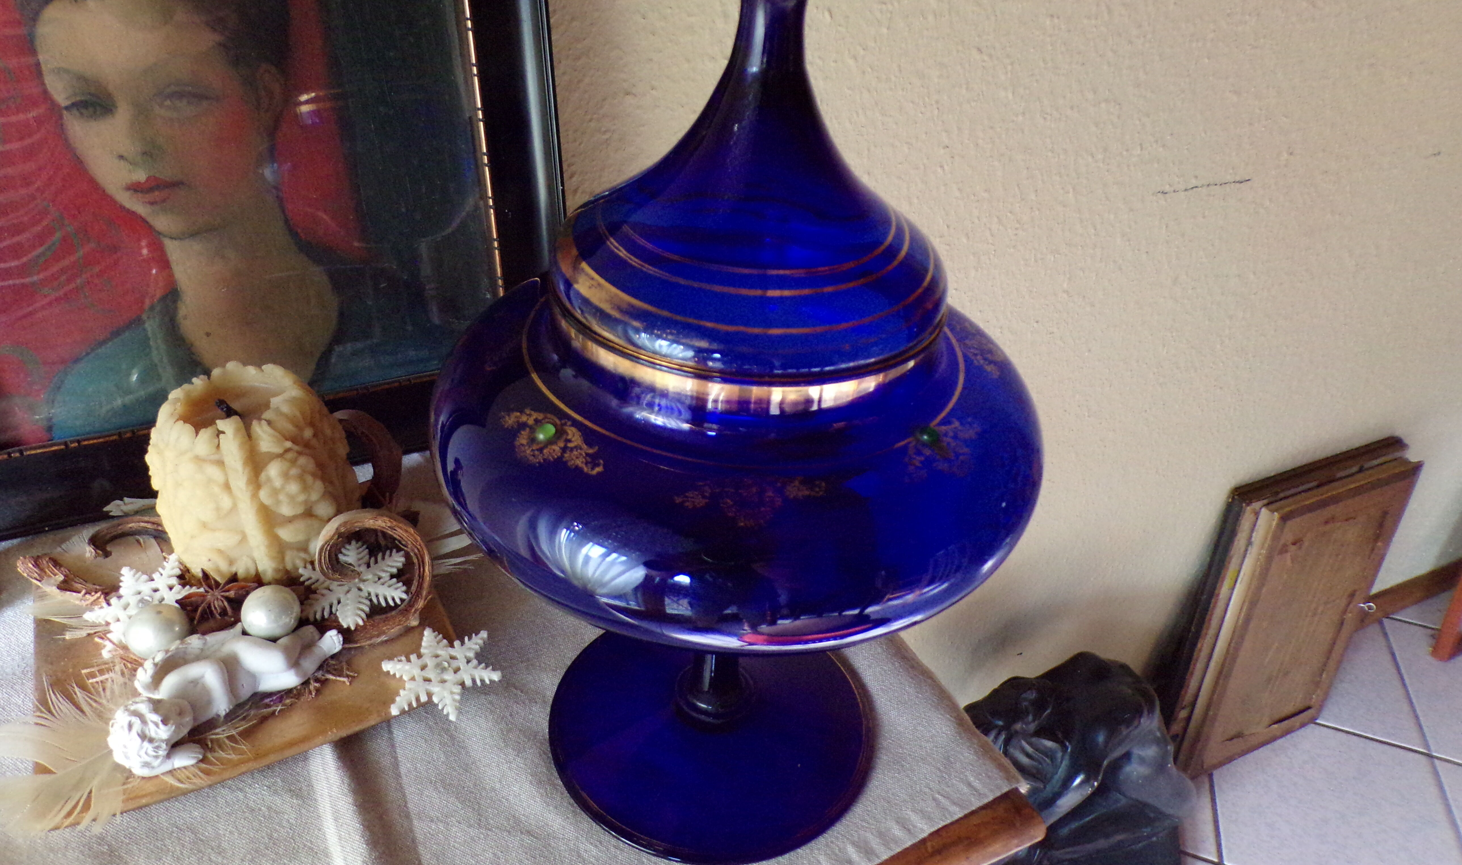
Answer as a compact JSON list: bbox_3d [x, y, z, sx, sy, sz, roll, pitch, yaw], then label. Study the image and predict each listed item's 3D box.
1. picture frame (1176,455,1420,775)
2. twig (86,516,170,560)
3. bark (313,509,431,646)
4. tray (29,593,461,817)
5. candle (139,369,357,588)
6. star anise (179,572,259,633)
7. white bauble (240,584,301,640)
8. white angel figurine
[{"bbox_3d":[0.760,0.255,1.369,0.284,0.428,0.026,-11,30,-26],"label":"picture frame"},{"bbox_3d":[-0.238,0.039,0.412,0.048,0.016,0.021,-12,37,-27],"label":"twig"},{"bbox_3d":[-0.137,0.052,0.389,0.043,0.040,0.039,-12,37,-27],"label":"bark"},{"bbox_3d":[-0.187,0.074,0.390,0.138,0.012,0.127,-12,37,-27],"label":"tray"},{"bbox_3d":[-0.192,0.016,0.412,0.077,0.064,0.077,-12,37,-27],"label":"candle"},{"bbox_3d":[-0.193,0.062,0.381,0.030,0.009,0.030,-12,52,-27],"label":"star anise"},{"bbox_3d":[-0.169,0.066,0.372,0.021,0.021,0.021,-12,37,-27],"label":"white bauble"},{"bbox_3d":[-0.168,0.086,0.341,0.076,0.027,0.027,-21,42,-36],"label":"white angel figurine"}]

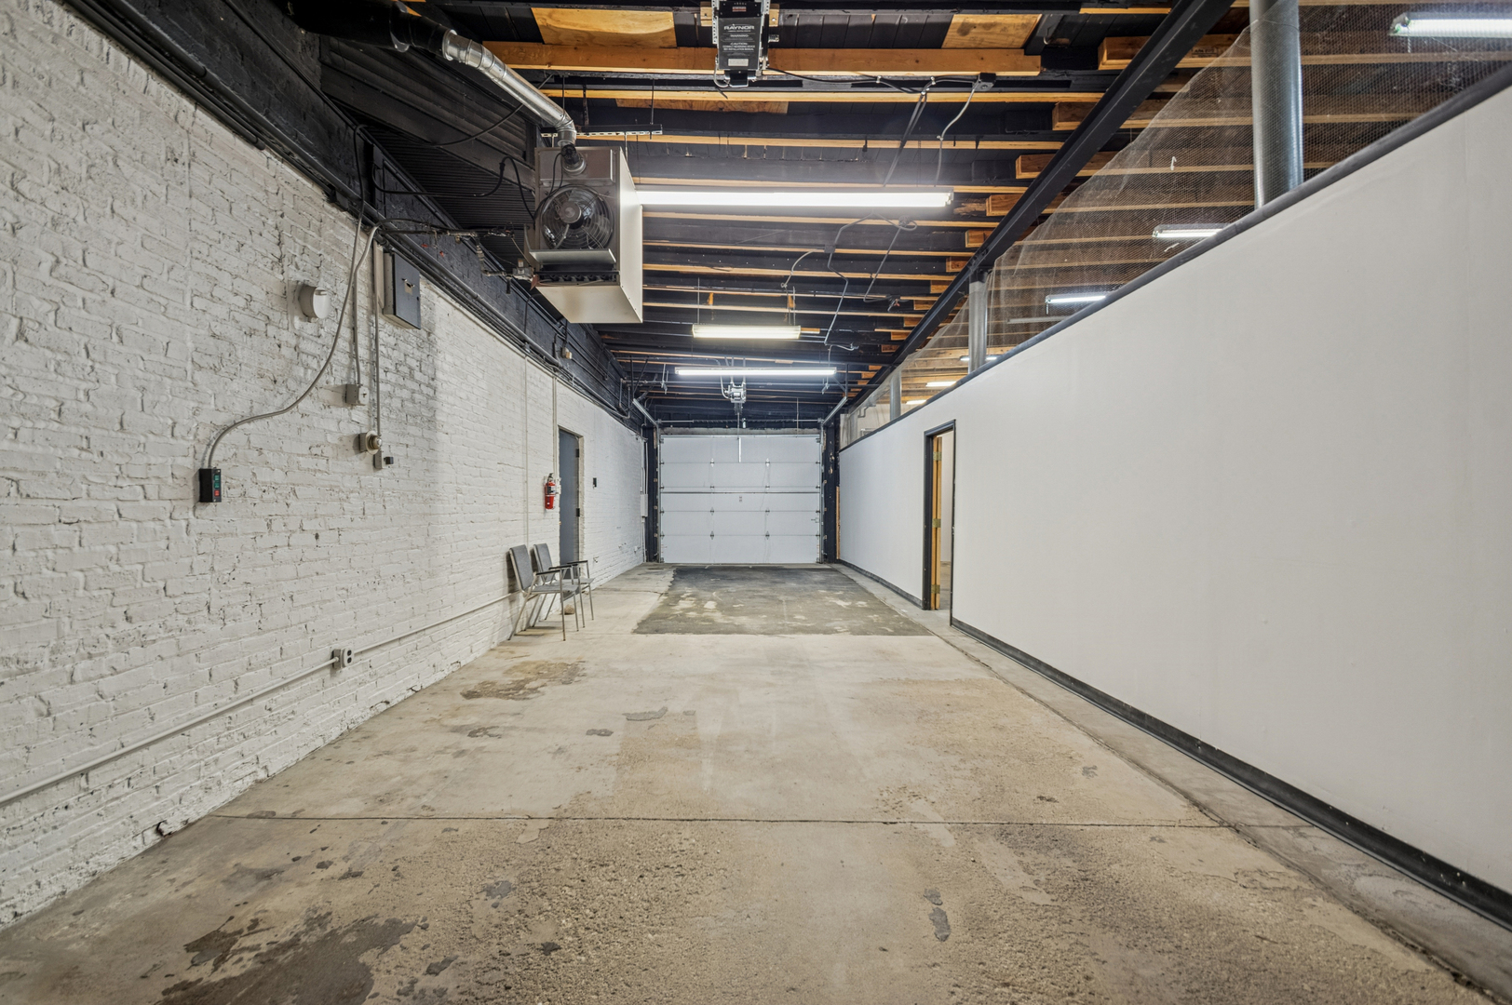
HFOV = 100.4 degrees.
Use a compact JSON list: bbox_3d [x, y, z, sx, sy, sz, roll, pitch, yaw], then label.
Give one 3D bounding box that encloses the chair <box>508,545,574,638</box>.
[{"bbox_3d":[-2.030,0.853,6.050,0.570,0.850,0.490,0,-1,0],"label":"chair"}]

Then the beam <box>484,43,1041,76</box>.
[{"bbox_3d":[-0.030,-2.760,3.930,3.500,0.140,0.042,4,0,5],"label":"beam"}]

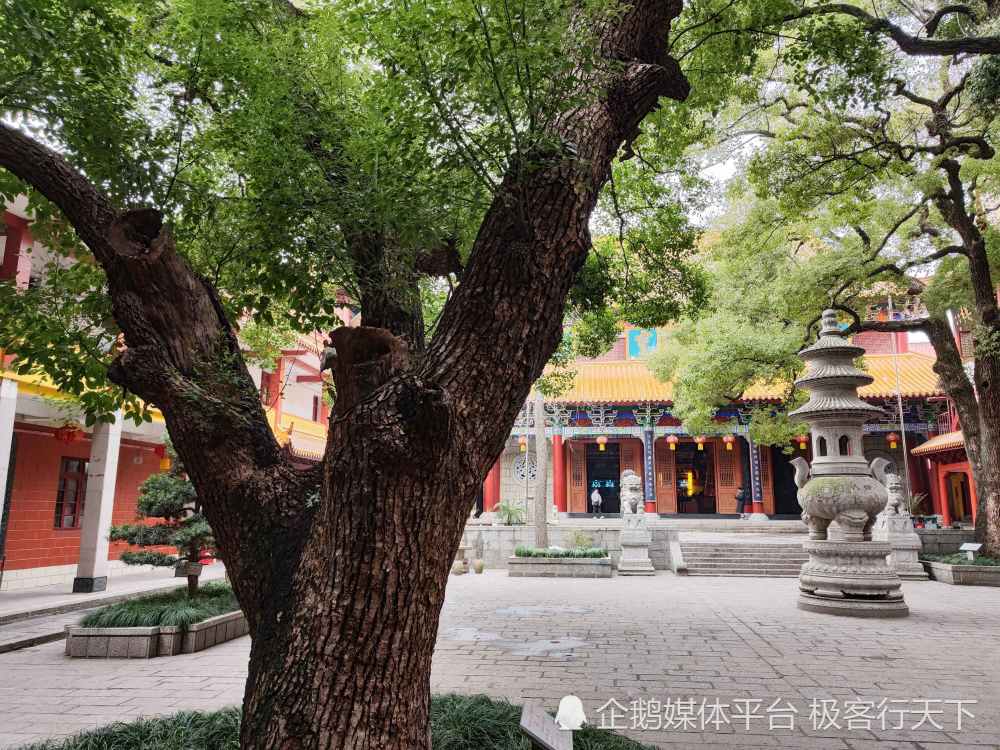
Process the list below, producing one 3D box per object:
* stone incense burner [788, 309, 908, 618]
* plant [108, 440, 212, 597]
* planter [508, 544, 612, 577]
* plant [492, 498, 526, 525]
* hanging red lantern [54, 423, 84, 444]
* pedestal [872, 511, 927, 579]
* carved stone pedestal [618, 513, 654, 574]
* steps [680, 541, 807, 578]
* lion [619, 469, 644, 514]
[{"bbox_3d":[6.928,1.611,14.199,1.946,6.159,1.946,-1,-11,9],"label":"stone incense burner"},{"bbox_3d":[-5.761,2.524,12.381,2.200,2.713,1.900,5,-12,-24],"label":"plant"},{"bbox_3d":[1.870,5.624,20.796,2.912,0.690,2.050,-1,-11,9],"label":"planter"},{"bbox_3d":[0.328,4.756,23.948,1.080,0.966,1.050,-1,-11,9],"label":"plant"},{"bbox_3d":[-8.515,1.164,13.681,0.470,0.420,0.470,-1,-11,9],"label":"hanging red lantern"},{"bbox_3d":[11.613,5.052,20.370,1.080,1.756,1.350,-1,-11,9],"label":"pedestal"},{"bbox_3d":[4.212,5.257,21.649,1.080,1.756,1.350,-1,-11,9],"label":"carved stone pedestal"},{"bbox_3d":[7.983,5.572,20.807,4.786,0.860,1.580,-1,-11,9],"label":"steps"},{"bbox_3d":[4.198,3.717,21.946,0.771,1.378,1.000,0,-11,1],"label":"lion"}]

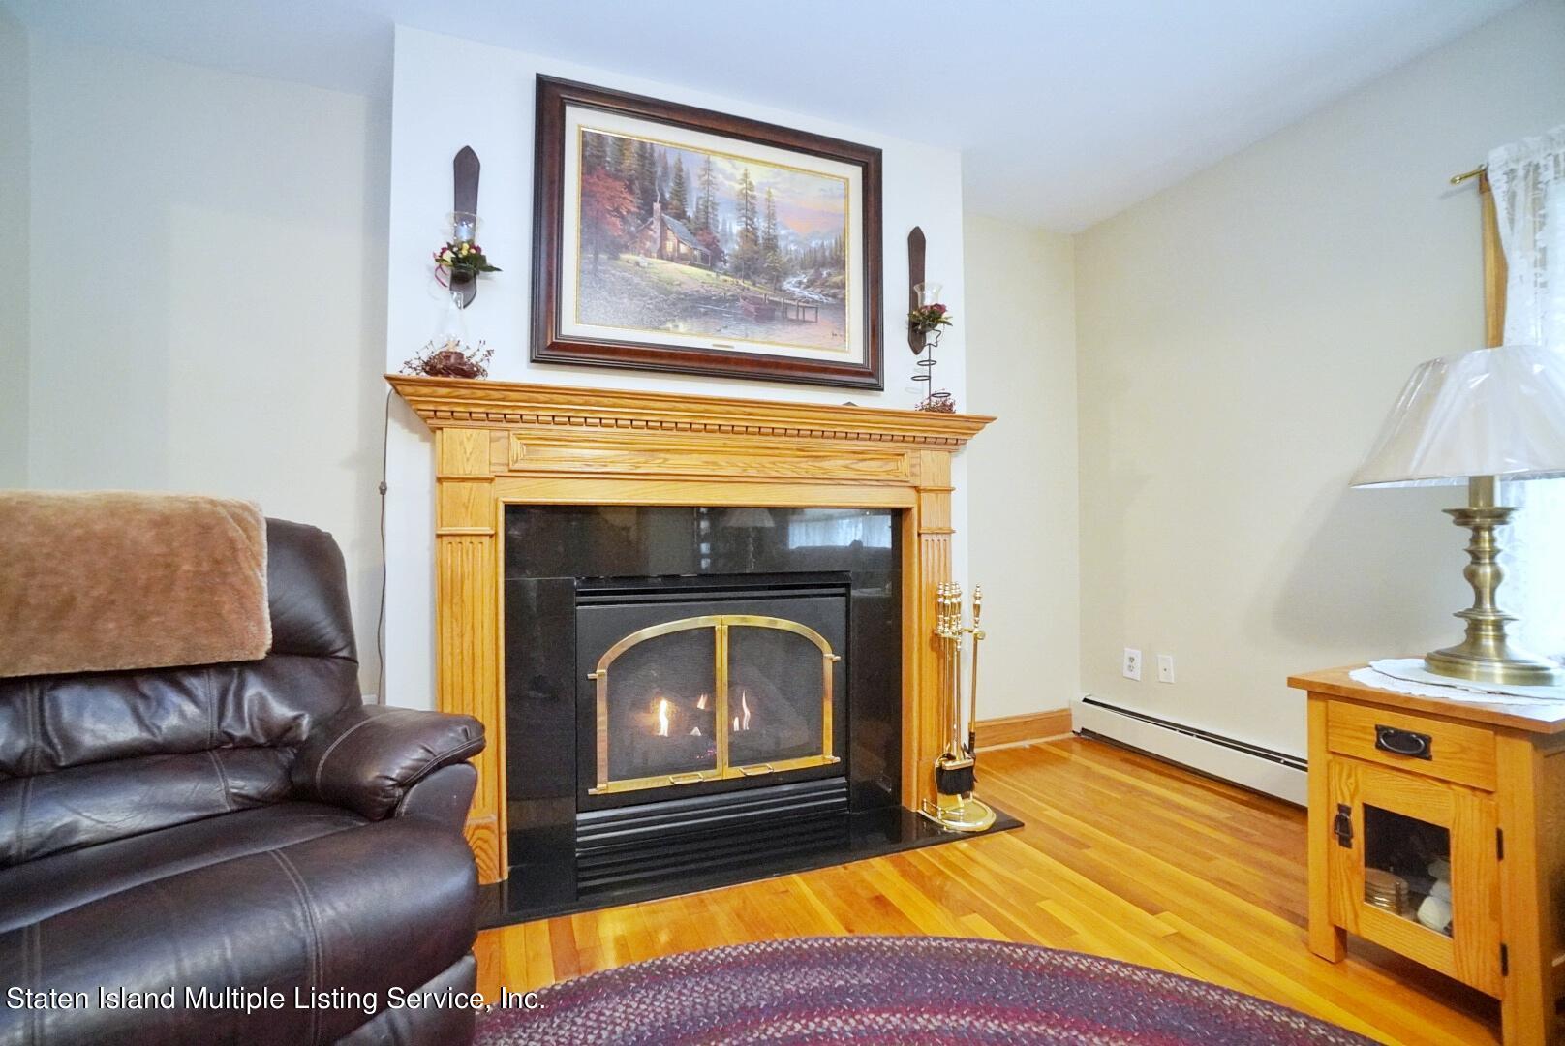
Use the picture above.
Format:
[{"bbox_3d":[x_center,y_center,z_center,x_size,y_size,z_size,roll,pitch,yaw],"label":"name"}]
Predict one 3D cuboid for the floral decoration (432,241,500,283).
[{"bbox_3d":[-0.889,-0.737,1.841,0.170,0.108,0.135,0,-1,-20],"label":"floral decoration"}]

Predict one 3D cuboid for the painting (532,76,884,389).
[{"bbox_3d":[-0.194,-0.913,2.161,1.172,0.866,0.050,0,-1,-20],"label":"painting"}]

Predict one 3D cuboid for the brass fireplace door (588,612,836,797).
[{"bbox_3d":[-0.195,0.563,2.120,0.842,0.527,0.050,0,-1,-20],"label":"brass fireplace door"}]

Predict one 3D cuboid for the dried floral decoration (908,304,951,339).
[{"bbox_3d":[0.531,-0.730,2.353,0.150,0.112,0.130,0,-1,-20],"label":"dried floral decoration"}]

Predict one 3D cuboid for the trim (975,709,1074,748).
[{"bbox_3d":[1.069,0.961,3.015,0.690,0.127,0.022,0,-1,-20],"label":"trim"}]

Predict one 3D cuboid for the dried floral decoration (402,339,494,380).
[{"bbox_3d":[-0.928,-0.438,1.810,0.225,0.120,0.195,0,-1,-20],"label":"dried floral decoration"}]

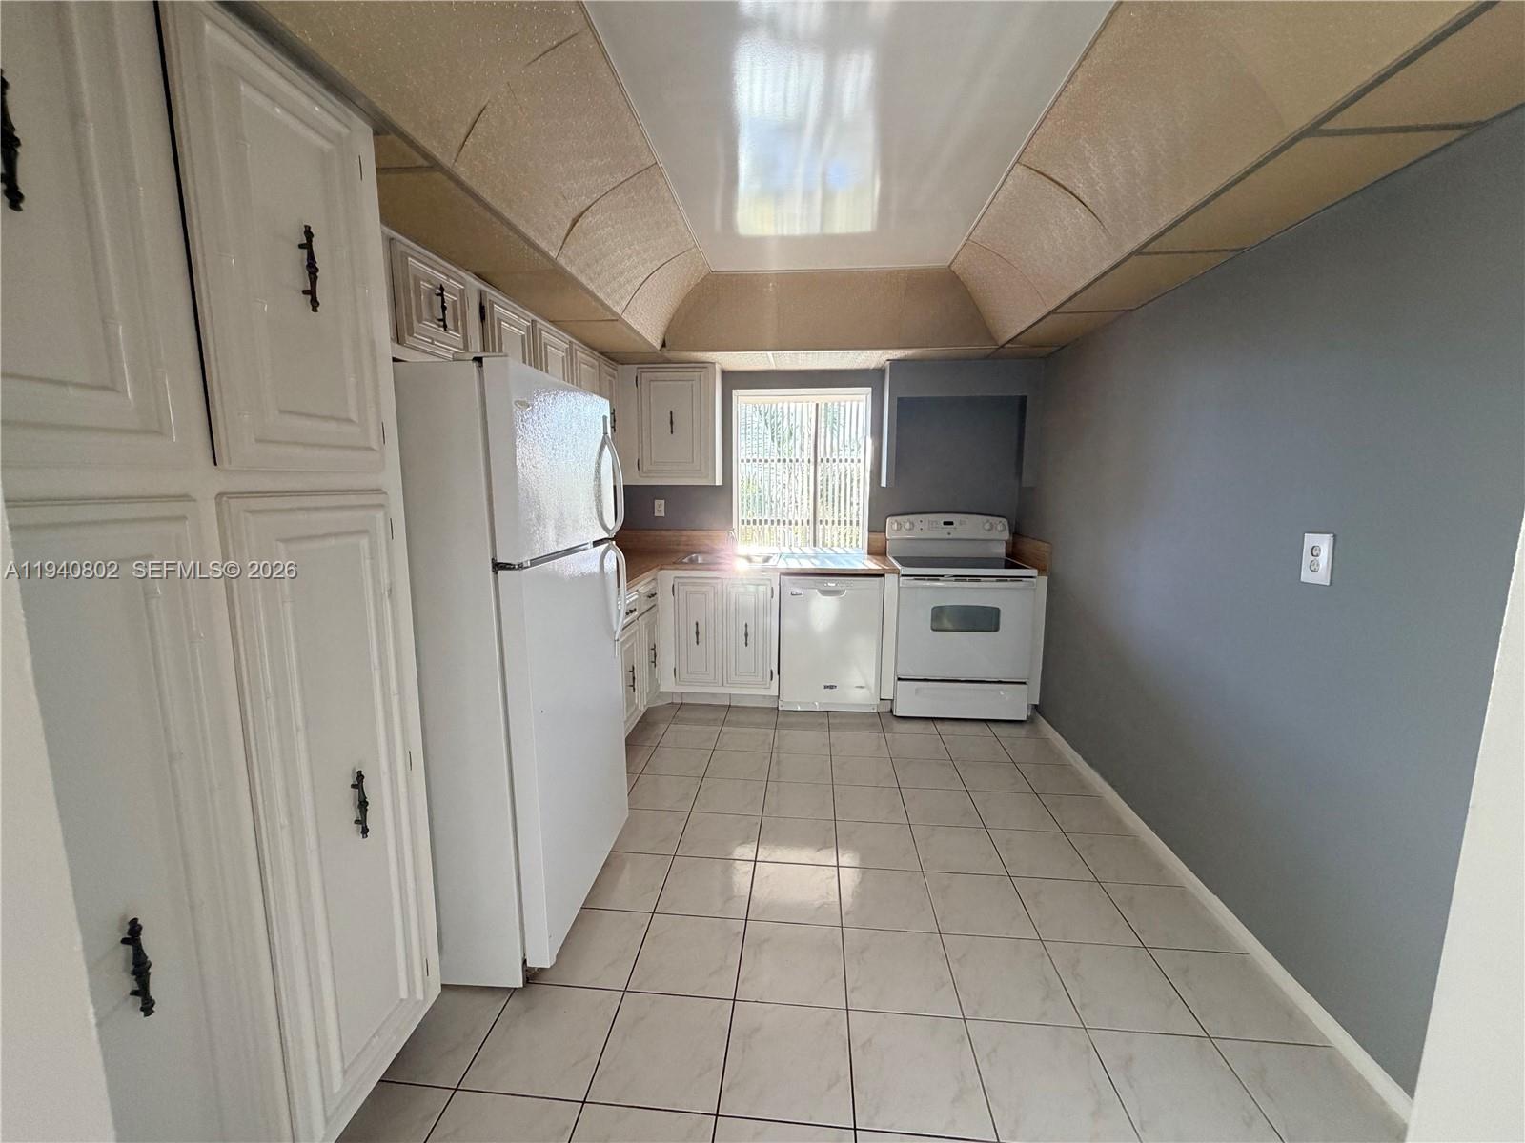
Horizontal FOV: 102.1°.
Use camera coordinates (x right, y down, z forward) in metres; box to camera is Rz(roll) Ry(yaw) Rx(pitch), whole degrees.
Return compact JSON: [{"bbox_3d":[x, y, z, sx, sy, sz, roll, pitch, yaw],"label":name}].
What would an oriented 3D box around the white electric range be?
[{"bbox_3d":[1.203,0.254,3.834,0.767,1.181,0.647,1,9,5],"label":"white electric range"}]

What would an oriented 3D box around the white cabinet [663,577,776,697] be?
[{"bbox_3d":[-0.240,0.346,4.013,0.715,0.753,0.594,1,9,5],"label":"white cabinet"}]

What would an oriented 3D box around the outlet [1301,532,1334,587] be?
[{"bbox_3d":[1.485,-0.035,1.660,0.012,0.131,0.094,1,9,5],"label":"outlet"}]

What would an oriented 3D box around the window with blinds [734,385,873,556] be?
[{"bbox_3d":[0.259,-0.660,4.129,0.910,1.086,0.092,1,9,5],"label":"window with blinds"}]

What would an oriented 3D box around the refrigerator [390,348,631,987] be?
[{"bbox_3d":[-0.927,0.276,1.966,0.788,1.696,0.736,1,9,5],"label":"refrigerator"}]

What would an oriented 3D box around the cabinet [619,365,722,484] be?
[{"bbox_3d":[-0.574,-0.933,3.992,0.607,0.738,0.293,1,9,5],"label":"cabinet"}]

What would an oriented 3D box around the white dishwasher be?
[{"bbox_3d":[0.426,0.406,3.955,0.607,0.833,0.585,1,9,5],"label":"white dishwasher"}]

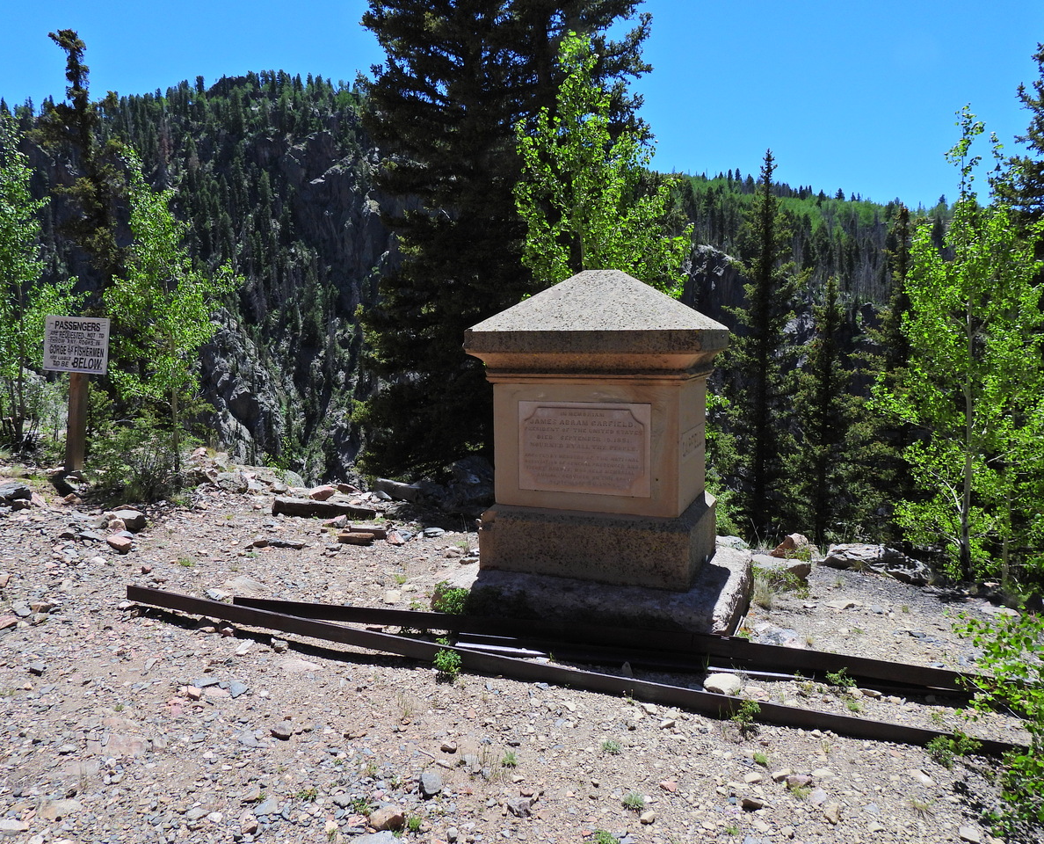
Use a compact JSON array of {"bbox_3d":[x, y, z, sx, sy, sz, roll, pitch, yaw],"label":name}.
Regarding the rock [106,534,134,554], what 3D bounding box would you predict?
[{"bbox_3d":[-4.156,1.265,8.052,0.265,0.135,0.220,-3,6,-28],"label":"rock"}]

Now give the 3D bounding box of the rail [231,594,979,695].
[{"bbox_3d":[0.249,1.454,5.356,5.083,0.140,0.180,1,6,17],"label":"rail"}]

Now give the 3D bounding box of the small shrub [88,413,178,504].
[{"bbox_3d":[-5.543,0.477,11.070,1.150,1.120,1.000,-3,6,-27],"label":"small shrub"}]

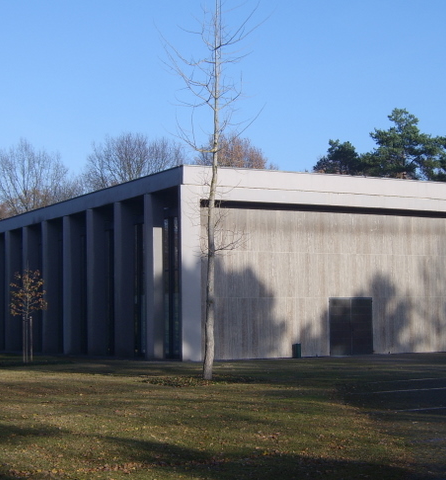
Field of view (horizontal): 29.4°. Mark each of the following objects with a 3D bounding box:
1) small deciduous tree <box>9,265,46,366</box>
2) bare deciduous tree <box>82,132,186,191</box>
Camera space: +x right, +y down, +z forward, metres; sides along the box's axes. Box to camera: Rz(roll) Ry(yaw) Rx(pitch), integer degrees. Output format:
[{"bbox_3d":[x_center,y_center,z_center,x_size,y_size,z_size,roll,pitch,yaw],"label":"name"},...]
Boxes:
[{"bbox_3d":[-8.263,3.086,36.164,1.620,4.182,1.550,0,-6,-13],"label":"small deciduous tree"},{"bbox_3d":[-8.463,-0.452,80.930,10.000,19.688,9.500,0,-5,-6],"label":"bare deciduous tree"}]

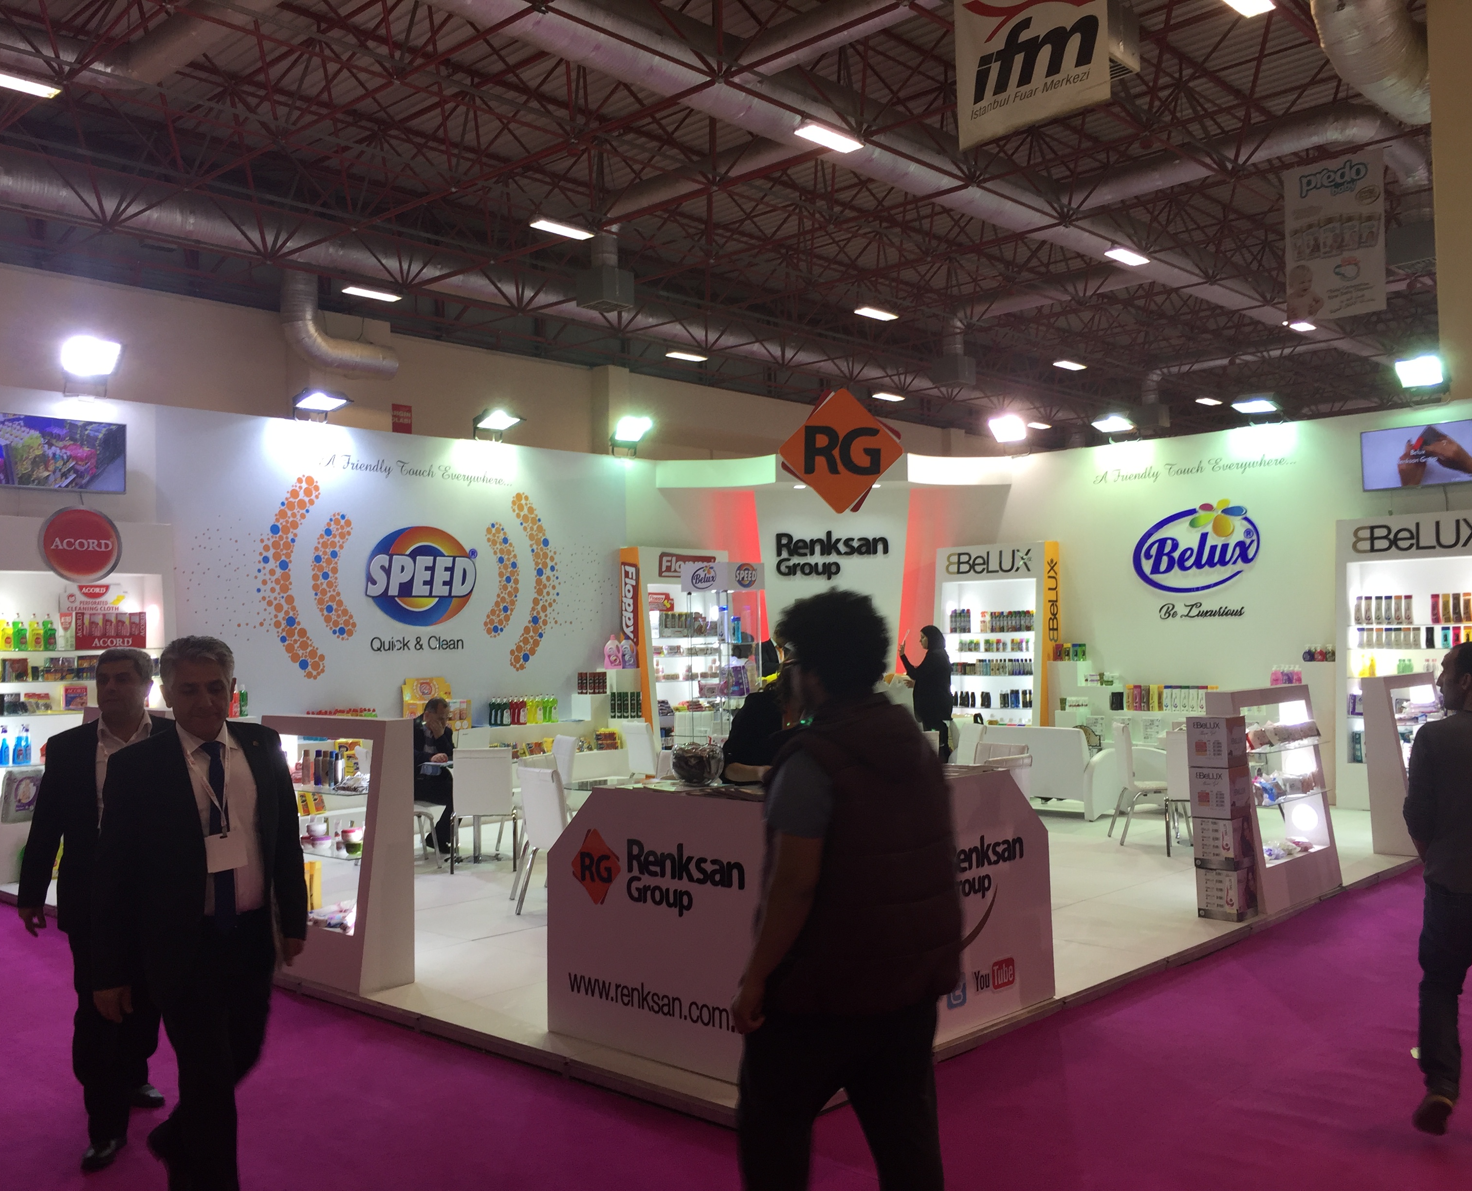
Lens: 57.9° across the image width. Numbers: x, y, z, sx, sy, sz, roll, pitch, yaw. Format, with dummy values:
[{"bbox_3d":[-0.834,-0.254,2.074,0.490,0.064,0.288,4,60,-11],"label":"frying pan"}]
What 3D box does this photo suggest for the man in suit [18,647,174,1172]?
[{"bbox_3d":[-2.138,1.033,4.613,0.604,1.703,0.594,-1,-3,-5],"label":"man in suit"}]

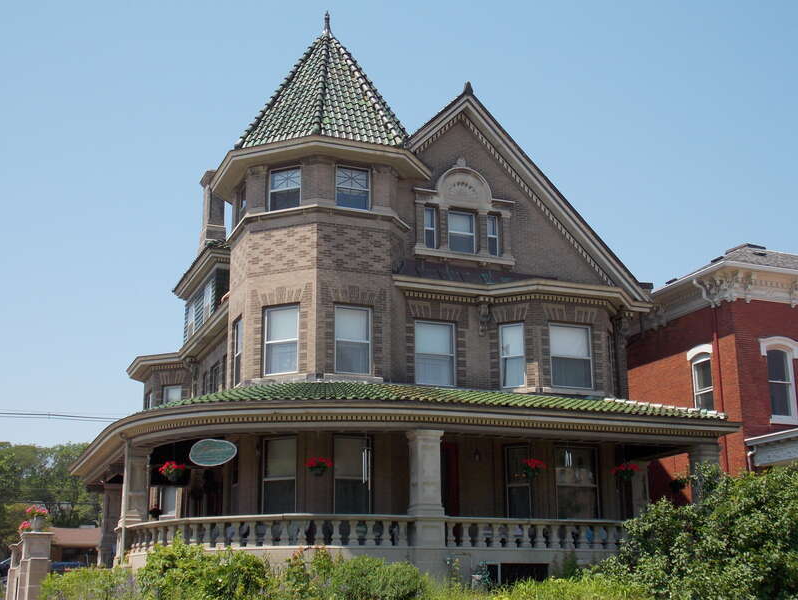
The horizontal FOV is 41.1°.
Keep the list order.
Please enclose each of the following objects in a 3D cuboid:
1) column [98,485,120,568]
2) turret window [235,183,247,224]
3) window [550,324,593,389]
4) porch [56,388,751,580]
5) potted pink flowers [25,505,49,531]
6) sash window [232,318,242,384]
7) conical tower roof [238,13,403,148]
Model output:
[{"bbox_3d":[-9.419,7.376,34.847,0.630,2.670,0.630,6,-17,-21],"label":"column"},{"bbox_3d":[-4.243,-2.658,28.773,0.180,1.220,0.950,6,-17,-21],"label":"turret window"},{"bbox_3d":[4.676,1.498,28.612,1.320,1.760,0.180,6,-17,-21],"label":"window"},{"bbox_3d":[-1.200,5.561,30.392,14.600,4.990,15.500,6,-17,-21],"label":"porch"},{"bbox_3d":[-7.651,4.614,22.500,0.480,0.560,0.480,-1,-15,0],"label":"potted pink flowers"},{"bbox_3d":[-4.187,1.336,27.678,0.180,1.750,0.980,6,-17,-21],"label":"sash window"},{"bbox_3d":[-2.044,-5.702,29.866,5.555,5.202,5.555,6,-17,-22],"label":"conical tower roof"}]

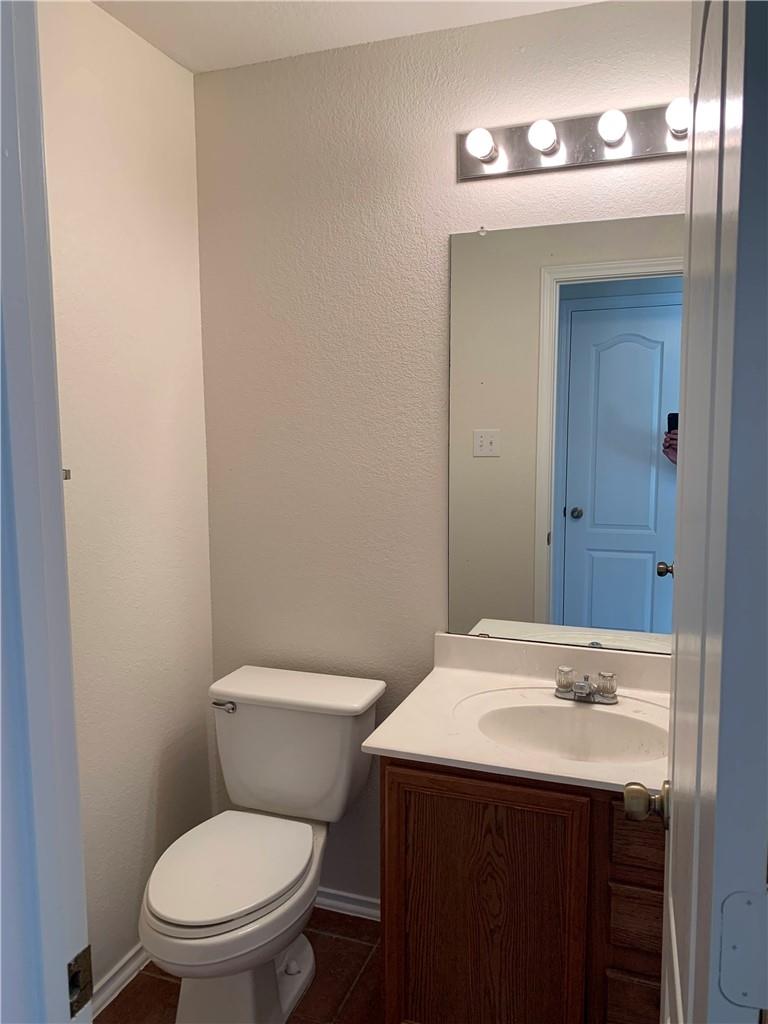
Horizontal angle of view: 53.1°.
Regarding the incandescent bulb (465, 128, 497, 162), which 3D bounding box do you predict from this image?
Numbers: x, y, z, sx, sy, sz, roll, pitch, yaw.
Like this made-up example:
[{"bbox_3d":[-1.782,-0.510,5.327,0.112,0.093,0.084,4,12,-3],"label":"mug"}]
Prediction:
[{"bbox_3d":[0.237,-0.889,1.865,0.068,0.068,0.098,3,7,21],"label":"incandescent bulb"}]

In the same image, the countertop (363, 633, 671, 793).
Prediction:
[{"bbox_3d":[0.421,0.441,1.760,0.793,0.116,0.555,3,7,21],"label":"countertop"}]

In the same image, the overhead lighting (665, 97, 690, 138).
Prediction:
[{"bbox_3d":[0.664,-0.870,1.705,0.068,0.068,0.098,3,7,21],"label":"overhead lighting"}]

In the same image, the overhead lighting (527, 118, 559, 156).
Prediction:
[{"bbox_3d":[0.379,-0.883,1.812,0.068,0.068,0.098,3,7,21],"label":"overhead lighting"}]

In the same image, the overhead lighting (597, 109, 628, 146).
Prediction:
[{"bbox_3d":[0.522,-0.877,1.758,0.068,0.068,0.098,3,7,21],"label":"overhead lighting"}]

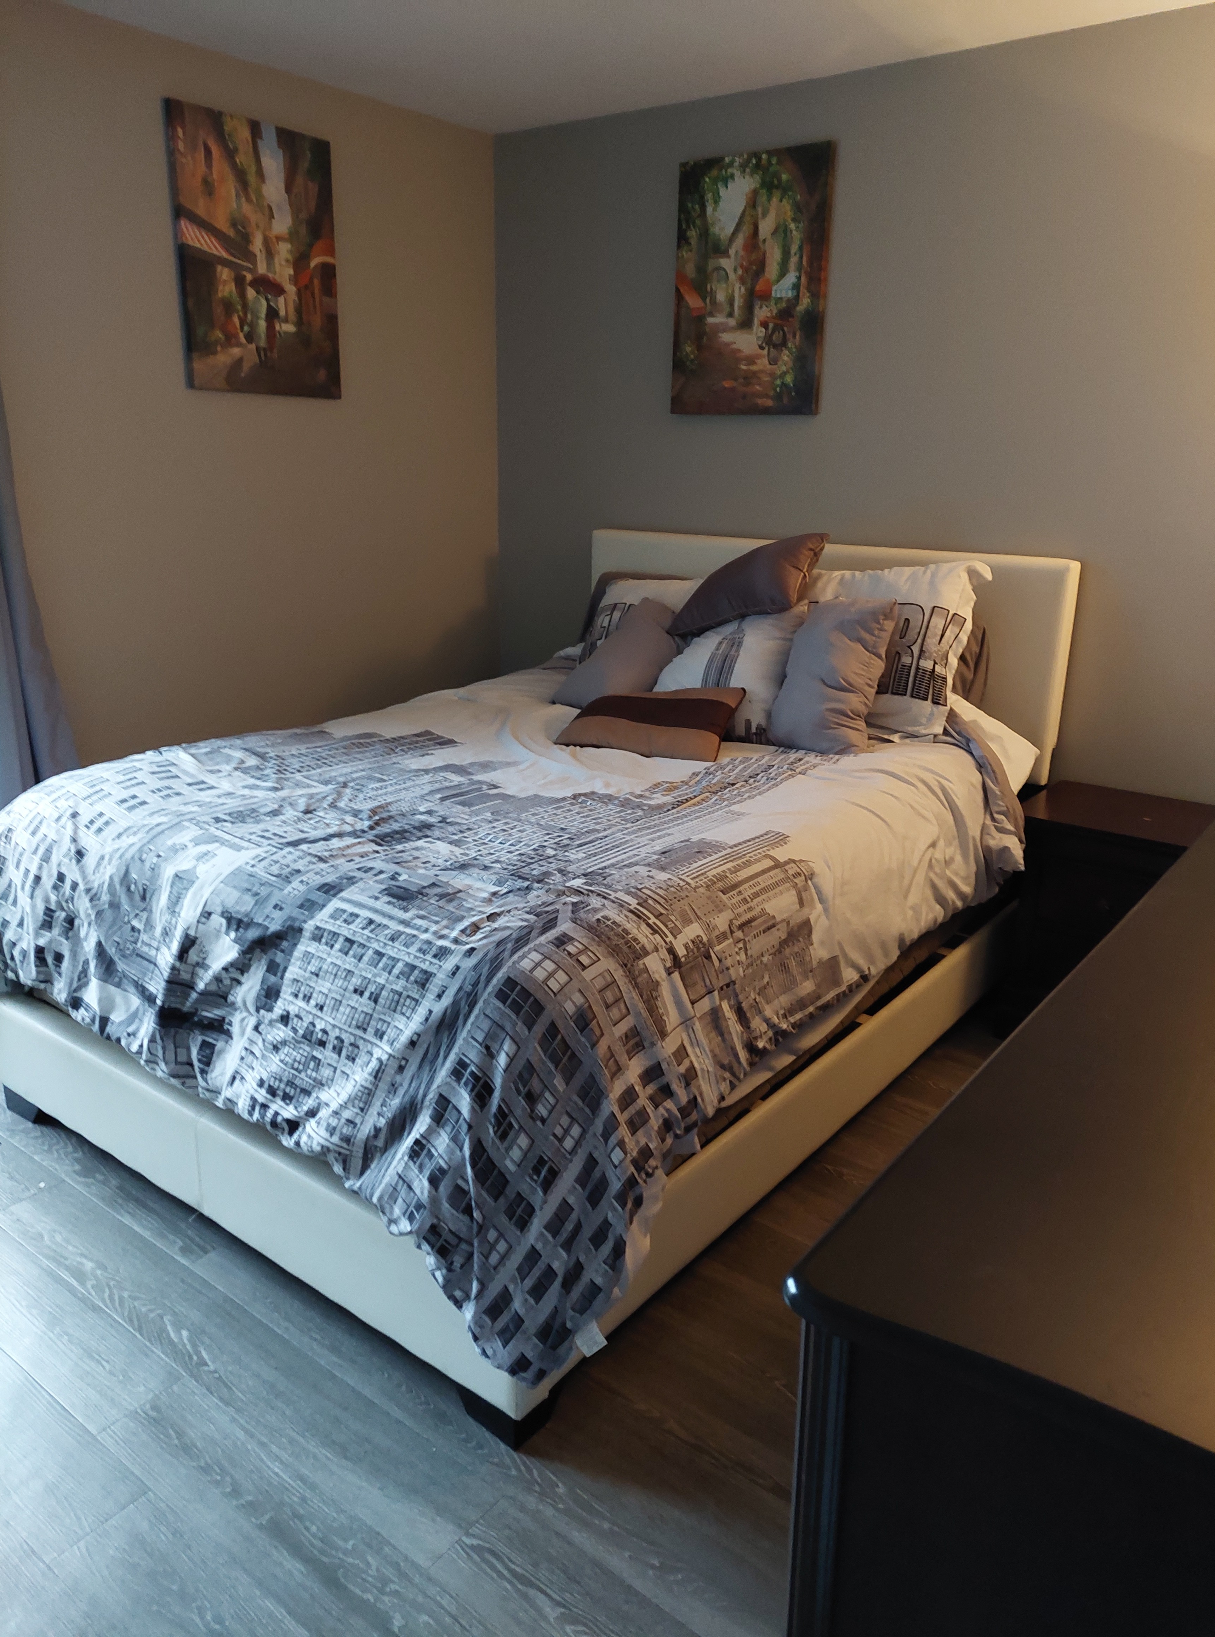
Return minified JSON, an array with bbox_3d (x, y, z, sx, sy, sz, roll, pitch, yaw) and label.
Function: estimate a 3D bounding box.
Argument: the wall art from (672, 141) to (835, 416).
[{"bbox_3d":[0.421,-1.580,3.383,0.503,0.711,0.033,14,22,35],"label":"wall art"}]

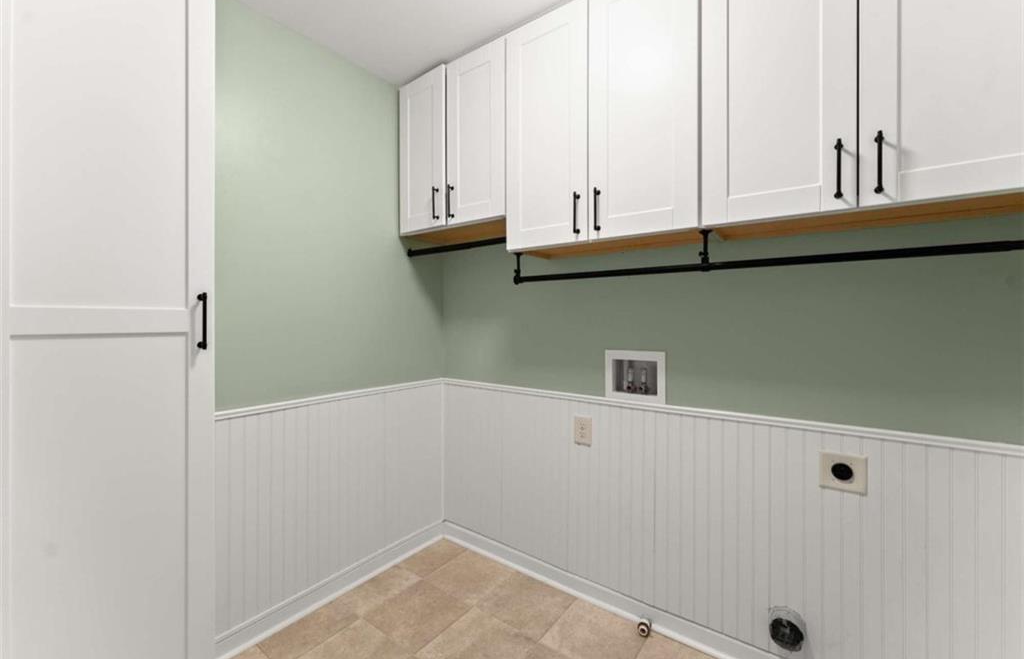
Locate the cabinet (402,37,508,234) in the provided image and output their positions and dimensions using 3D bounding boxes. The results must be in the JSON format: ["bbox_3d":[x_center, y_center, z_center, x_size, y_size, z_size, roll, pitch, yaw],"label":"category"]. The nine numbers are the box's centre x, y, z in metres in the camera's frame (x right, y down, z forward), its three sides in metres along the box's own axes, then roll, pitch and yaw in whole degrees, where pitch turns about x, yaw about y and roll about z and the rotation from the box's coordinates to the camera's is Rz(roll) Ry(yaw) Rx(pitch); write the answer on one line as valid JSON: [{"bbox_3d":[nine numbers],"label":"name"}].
[{"bbox_3d":[-0.214,-0.867,2.007,0.688,0.755,0.314,1,1,36],"label":"cabinet"}]

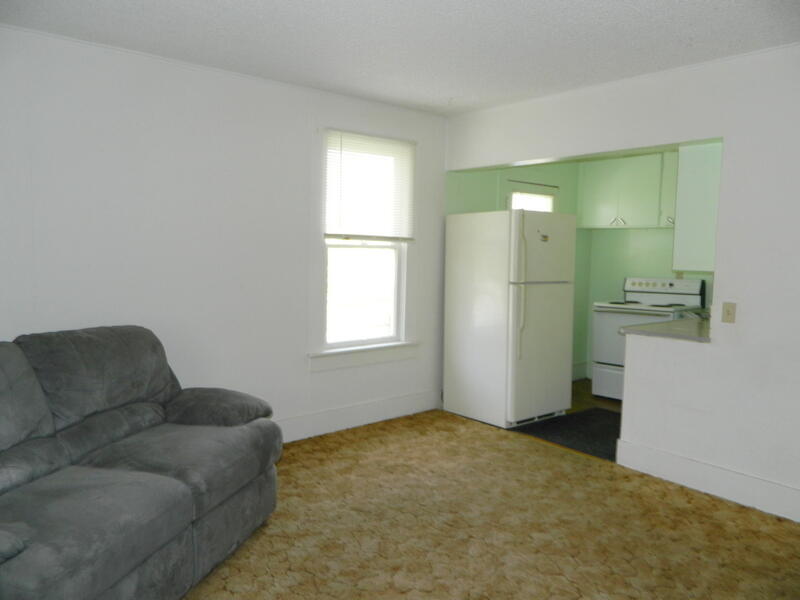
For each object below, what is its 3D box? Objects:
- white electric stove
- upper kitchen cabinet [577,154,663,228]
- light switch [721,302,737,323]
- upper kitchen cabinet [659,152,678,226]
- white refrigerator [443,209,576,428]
[{"bbox_3d":[2.301,0.385,5.369,0.640,1.150,0.760,-4,7,-39],"label":"white electric stove"},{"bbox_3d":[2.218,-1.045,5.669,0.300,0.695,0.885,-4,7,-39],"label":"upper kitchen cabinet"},{"bbox_3d":[1.878,0.073,3.298,0.012,0.115,0.070,-4,7,-39],"label":"light switch"},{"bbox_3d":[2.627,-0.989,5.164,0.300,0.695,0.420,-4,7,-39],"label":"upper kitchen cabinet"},{"bbox_3d":[0.937,0.125,4.984,0.770,1.705,0.760,-4,7,-39],"label":"white refrigerator"}]

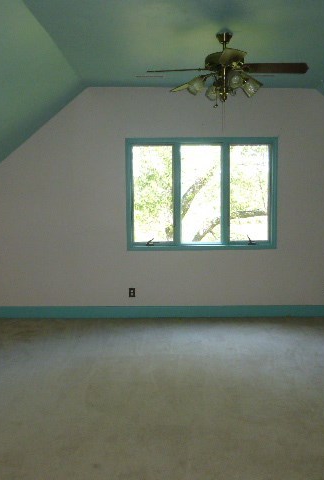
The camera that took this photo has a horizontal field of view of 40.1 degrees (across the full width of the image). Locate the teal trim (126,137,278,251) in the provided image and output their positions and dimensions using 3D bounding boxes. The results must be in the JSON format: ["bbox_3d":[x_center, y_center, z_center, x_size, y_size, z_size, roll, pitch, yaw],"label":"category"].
[{"bbox_3d":[0.484,-0.546,5.347,1.808,1.336,0.100,0,7,0],"label":"teal trim"}]

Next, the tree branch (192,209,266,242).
[{"bbox_3d":[1.253,-0.269,8.234,1.398,0.575,0.450,0,7,0],"label":"tree branch"}]

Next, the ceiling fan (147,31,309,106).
[{"bbox_3d":[0.479,-1.300,3.378,1.215,0.538,1.191,0,7,0],"label":"ceiling fan"}]

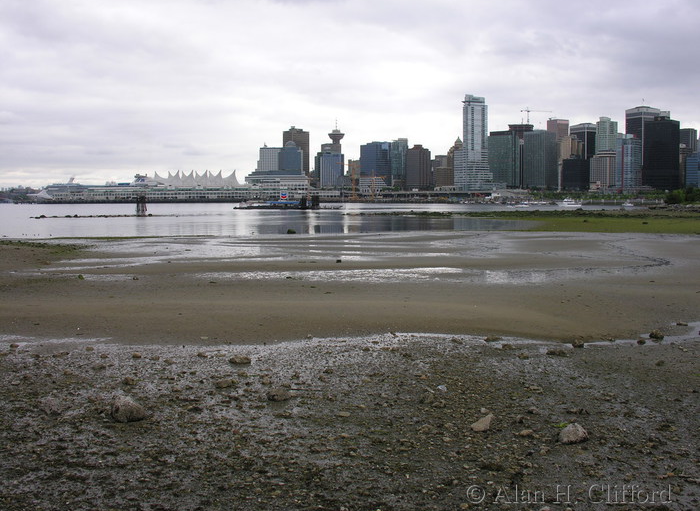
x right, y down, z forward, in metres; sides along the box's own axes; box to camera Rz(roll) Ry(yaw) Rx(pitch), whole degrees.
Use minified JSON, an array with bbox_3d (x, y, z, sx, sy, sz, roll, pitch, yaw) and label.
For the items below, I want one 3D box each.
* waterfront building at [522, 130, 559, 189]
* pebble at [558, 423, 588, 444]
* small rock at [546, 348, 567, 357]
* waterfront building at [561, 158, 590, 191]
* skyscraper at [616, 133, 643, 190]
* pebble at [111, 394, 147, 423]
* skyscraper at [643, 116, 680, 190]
[{"bbox_3d":[276.134,-137.434,1024.579,26.964,82.629,41.483,-3,5,-31],"label":"waterfront building"},{"bbox_3d":[1.619,1.291,5.120,0.200,0.120,0.165,1,5,17],"label":"pebble"},{"bbox_3d":[2.360,1.111,8.050,0.230,0.080,0.170,1,5,16],"label":"small rock"},{"bbox_3d":[302.343,-107.283,947.143,28.587,42.641,22.870,-3,5,-31],"label":"waterfront building"},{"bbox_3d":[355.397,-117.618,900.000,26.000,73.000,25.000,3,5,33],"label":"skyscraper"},{"bbox_3d":[-1.676,1.170,5.375,0.232,0.176,0.197,0,4,0],"label":"pebble"},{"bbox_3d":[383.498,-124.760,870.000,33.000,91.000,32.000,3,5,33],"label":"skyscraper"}]

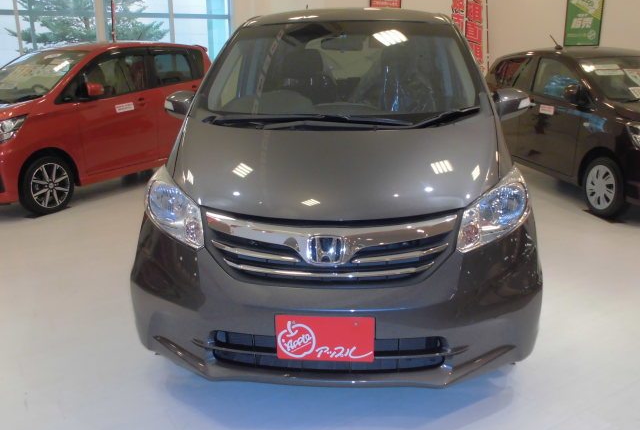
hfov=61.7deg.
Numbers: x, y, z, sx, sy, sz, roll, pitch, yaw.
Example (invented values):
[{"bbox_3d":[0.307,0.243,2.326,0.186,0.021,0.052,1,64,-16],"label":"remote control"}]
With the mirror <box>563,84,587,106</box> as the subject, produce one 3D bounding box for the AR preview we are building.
[{"bbox_3d":[2.263,-1.063,4.750,0.200,0.170,0.130,-7,16,-22],"label":"mirror"}]

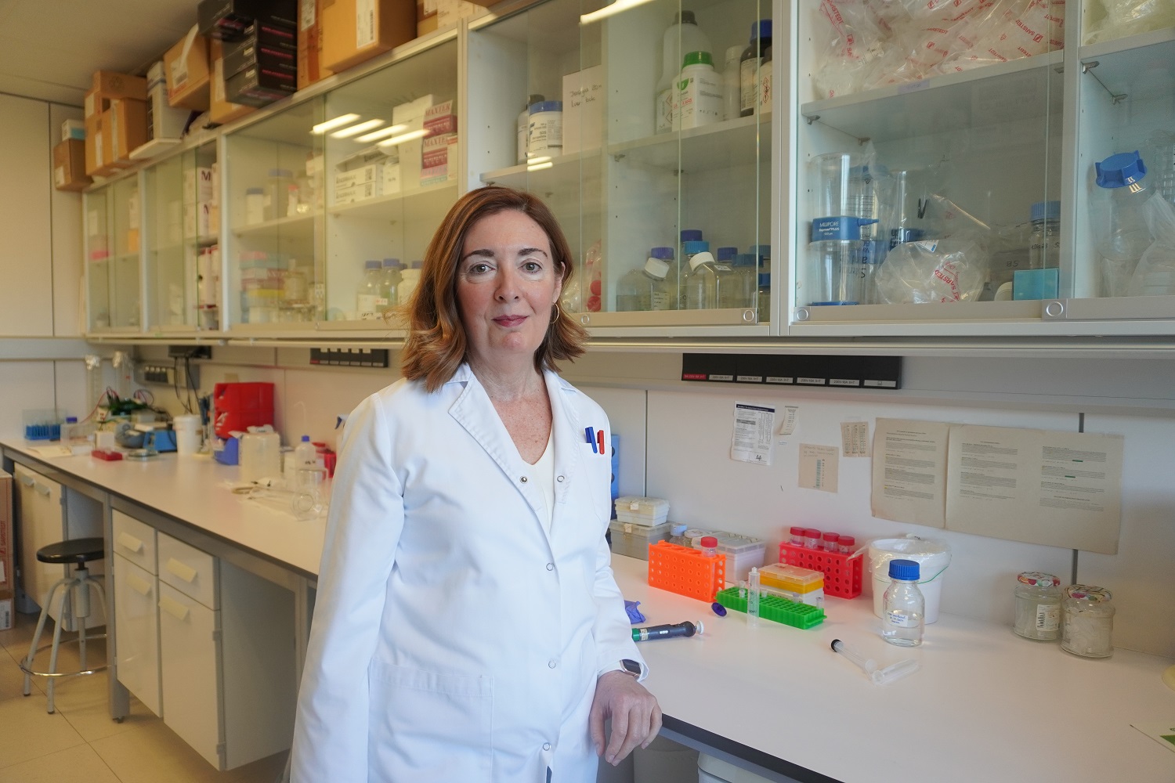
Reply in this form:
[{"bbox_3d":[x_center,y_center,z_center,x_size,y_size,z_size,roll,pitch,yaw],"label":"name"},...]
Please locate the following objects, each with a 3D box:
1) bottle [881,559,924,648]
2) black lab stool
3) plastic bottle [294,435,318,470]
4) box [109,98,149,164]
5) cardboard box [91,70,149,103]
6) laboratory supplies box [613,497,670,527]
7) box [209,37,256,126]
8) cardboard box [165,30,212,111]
[{"bbox_3d":[0.582,0.388,1.498,0.069,0.142,0.069,4,5,44],"label":"bottle"},{"bbox_3d":[-2.102,0.946,3.407,0.450,0.610,0.450,4,5,44],"label":"black lab stool"},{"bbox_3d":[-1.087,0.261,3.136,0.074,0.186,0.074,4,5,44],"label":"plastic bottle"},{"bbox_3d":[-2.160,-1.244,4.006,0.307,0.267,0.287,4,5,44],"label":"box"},{"bbox_3d":[-2.156,-1.418,3.850,0.099,0.099,0.273,4,5,44],"label":"cardboard box"},{"bbox_3d":[0.141,0.310,2.102,0.117,0.054,0.076,3,4,35],"label":"laboratory supplies box"},{"bbox_3d":[-1.261,-1.220,3.201,0.312,0.322,0.307,4,5,44],"label":"box"},{"bbox_3d":[-1.555,-1.349,3.476,0.455,0.228,0.292,4,5,44],"label":"cardboard box"}]

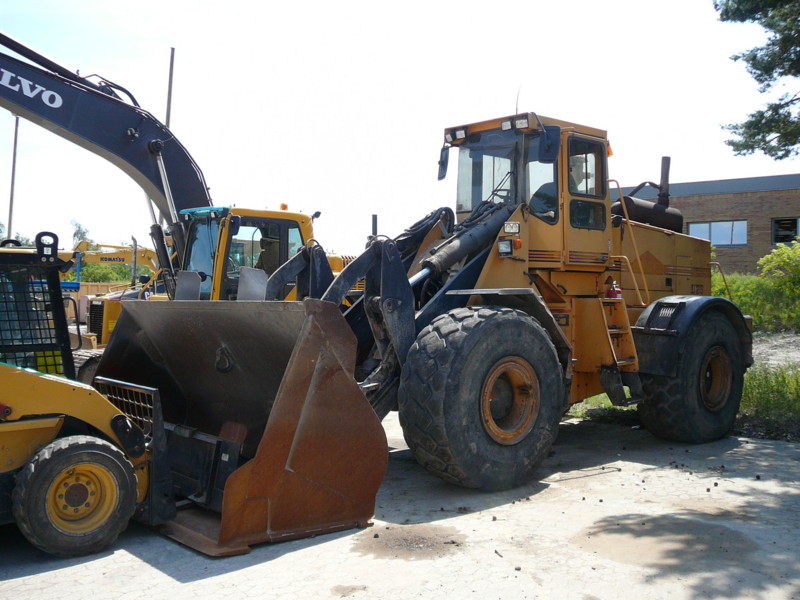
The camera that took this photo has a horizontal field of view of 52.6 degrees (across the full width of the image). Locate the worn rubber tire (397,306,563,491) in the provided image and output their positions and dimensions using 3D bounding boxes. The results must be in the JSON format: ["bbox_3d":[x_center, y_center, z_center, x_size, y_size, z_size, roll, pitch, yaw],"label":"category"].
[{"bbox_3d":[0.754,0.853,7.161,1.590,1.580,0.630,1,0,-42],"label":"worn rubber tire"}]

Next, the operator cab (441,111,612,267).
[{"bbox_3d":[1.447,-1.120,9.298,1.463,1.633,1.240,1,0,-42],"label":"operator cab"}]

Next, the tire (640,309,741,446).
[{"bbox_3d":[3.456,0.900,9.585,1.580,1.580,0.630,1,0,-42],"label":"tire"}]

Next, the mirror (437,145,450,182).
[{"bbox_3d":[0.515,-1.599,9.476,0.070,0.400,0.220,6,-2,-15],"label":"mirror"}]

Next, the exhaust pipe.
[{"bbox_3d":[3.622,-1.612,11.098,0.140,0.700,0.140,4,0,-42],"label":"exhaust pipe"}]

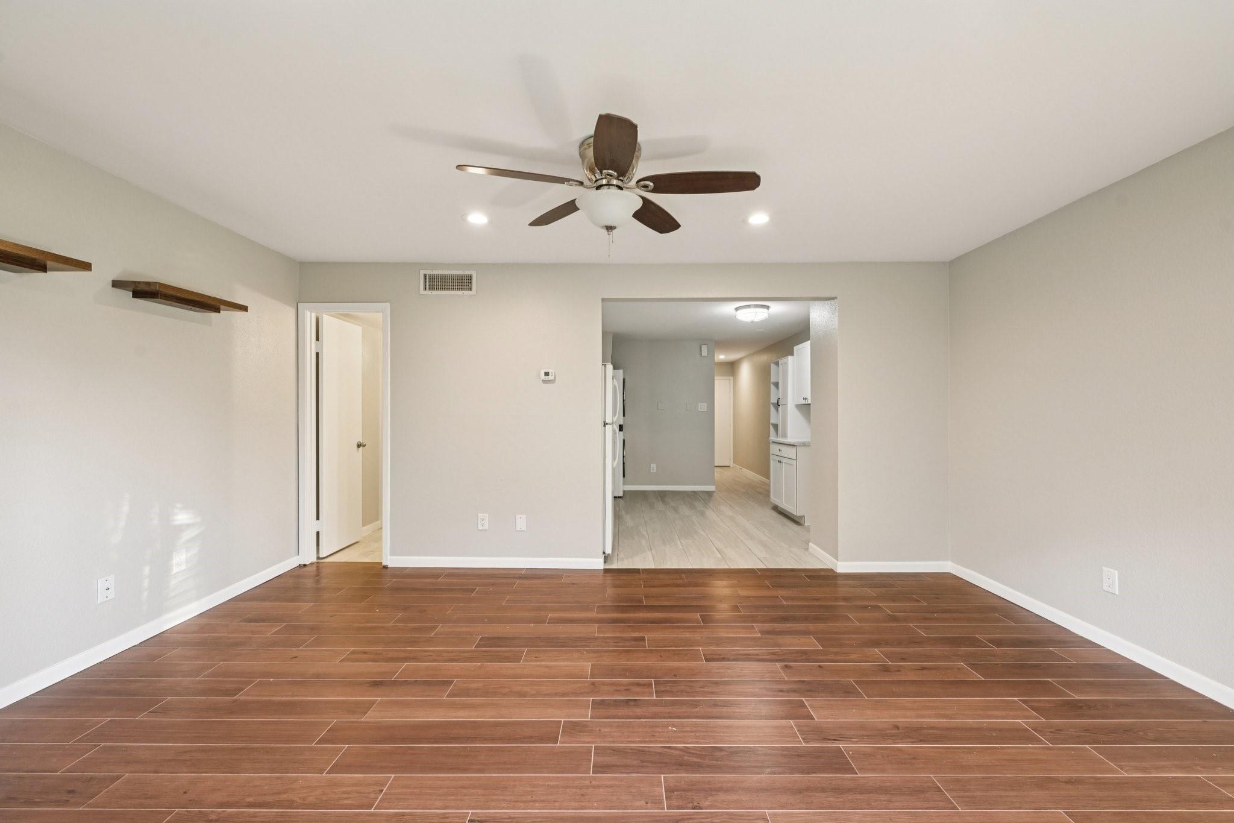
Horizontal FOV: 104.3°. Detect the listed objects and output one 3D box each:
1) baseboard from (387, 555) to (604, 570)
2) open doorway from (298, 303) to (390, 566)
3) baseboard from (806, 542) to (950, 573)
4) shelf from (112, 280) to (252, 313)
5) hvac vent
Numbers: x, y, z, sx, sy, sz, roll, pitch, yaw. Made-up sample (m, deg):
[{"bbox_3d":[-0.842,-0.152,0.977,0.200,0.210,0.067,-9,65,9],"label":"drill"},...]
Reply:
[{"bbox_3d":[-0.963,1.200,3.815,1.720,0.084,0.018,0,0,0],"label":"baseboard"},{"bbox_3d":[-2.185,0.183,3.880,0.737,2.100,0.120,0,0,0],"label":"open doorway"},{"bbox_3d":[2.170,1.226,4.050,0.870,0.085,0.540,0,0,0],"label":"baseboard"},{"bbox_3d":[-2.443,-0.632,2.730,0.237,0.065,0.595,0,0,0],"label":"shelf"},{"bbox_3d":[-1.344,-1.025,3.822,0.445,0.190,0.020,0,0,0],"label":"hvac vent"}]

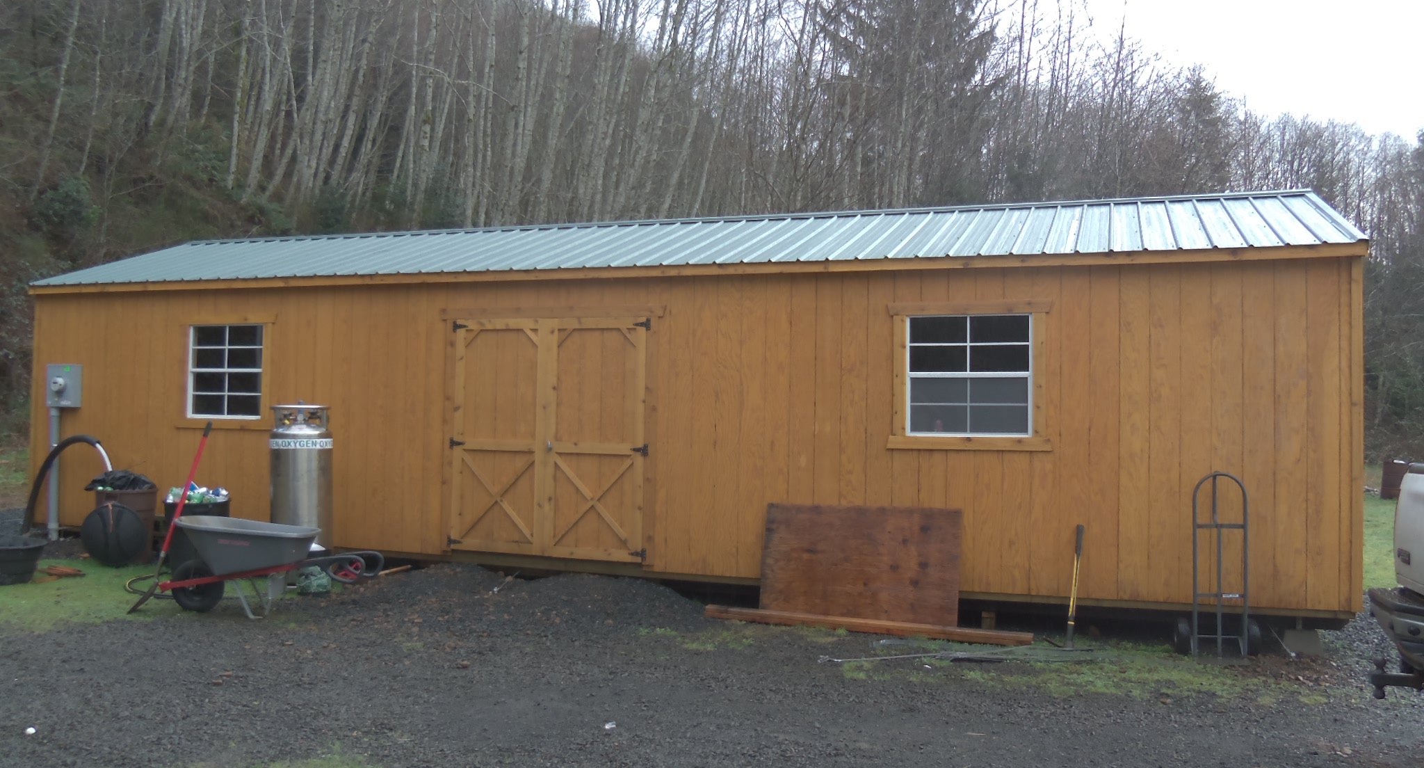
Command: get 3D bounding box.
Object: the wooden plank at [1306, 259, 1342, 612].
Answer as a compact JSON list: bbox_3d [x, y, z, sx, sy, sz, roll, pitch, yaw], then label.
[{"bbox_3d":[4.062,0.330,7.658,0.207,2.360,0.022,0,-2,20],"label":"wooden plank"}]

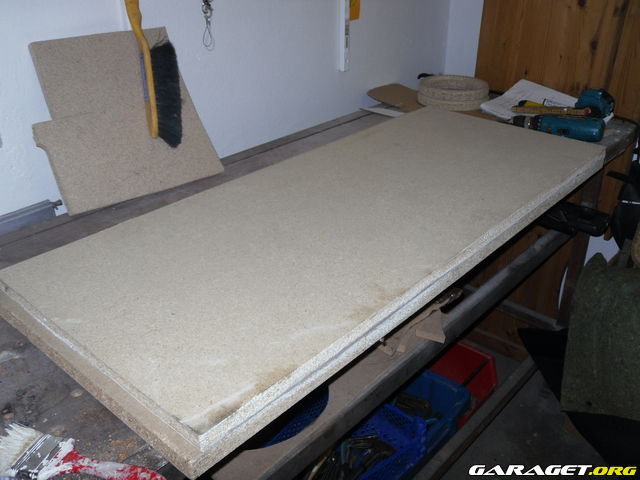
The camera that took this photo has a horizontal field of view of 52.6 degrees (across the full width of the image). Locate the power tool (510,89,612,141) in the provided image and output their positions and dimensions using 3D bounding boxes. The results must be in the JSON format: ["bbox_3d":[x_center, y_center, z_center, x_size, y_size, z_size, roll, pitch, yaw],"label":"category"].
[{"bbox_3d":[0.663,-0.351,1.772,0.230,0.083,0.245,12,30,20],"label":"power tool"}]

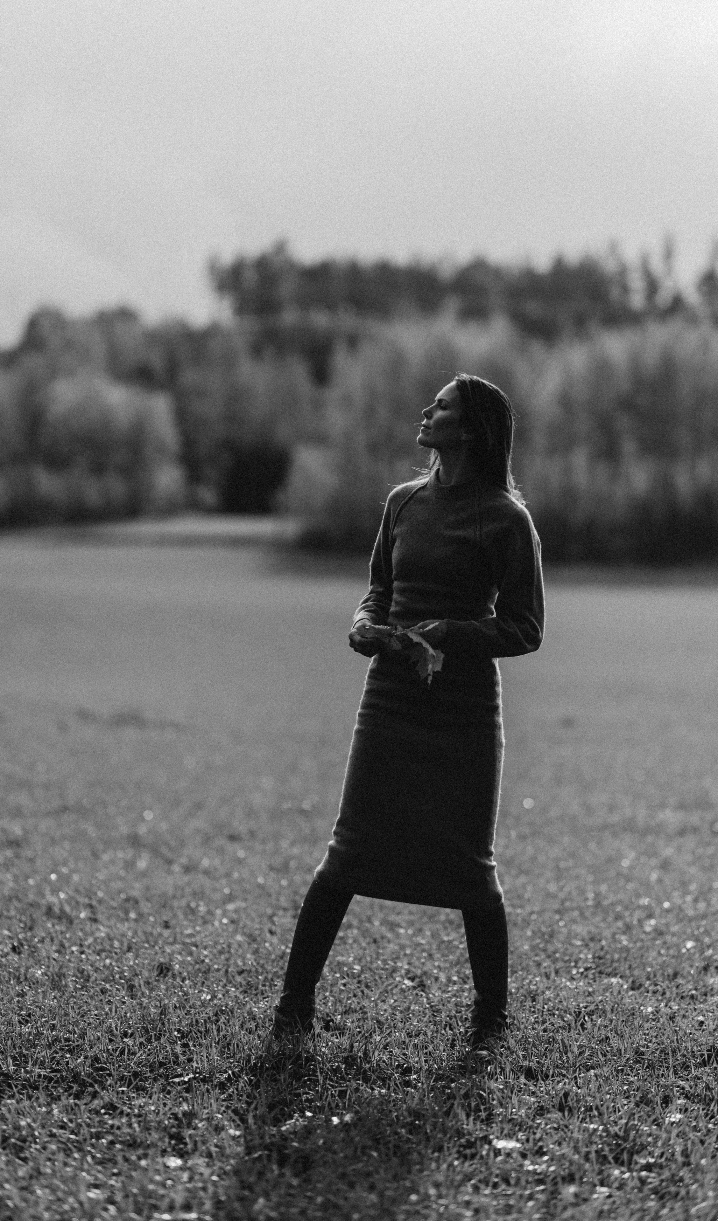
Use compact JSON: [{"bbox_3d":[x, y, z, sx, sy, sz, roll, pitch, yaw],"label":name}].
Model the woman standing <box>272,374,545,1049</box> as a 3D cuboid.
[{"bbox_3d":[0.122,0.252,7.130,0.650,1.680,0.410,1,2,28],"label":"woman standing"}]

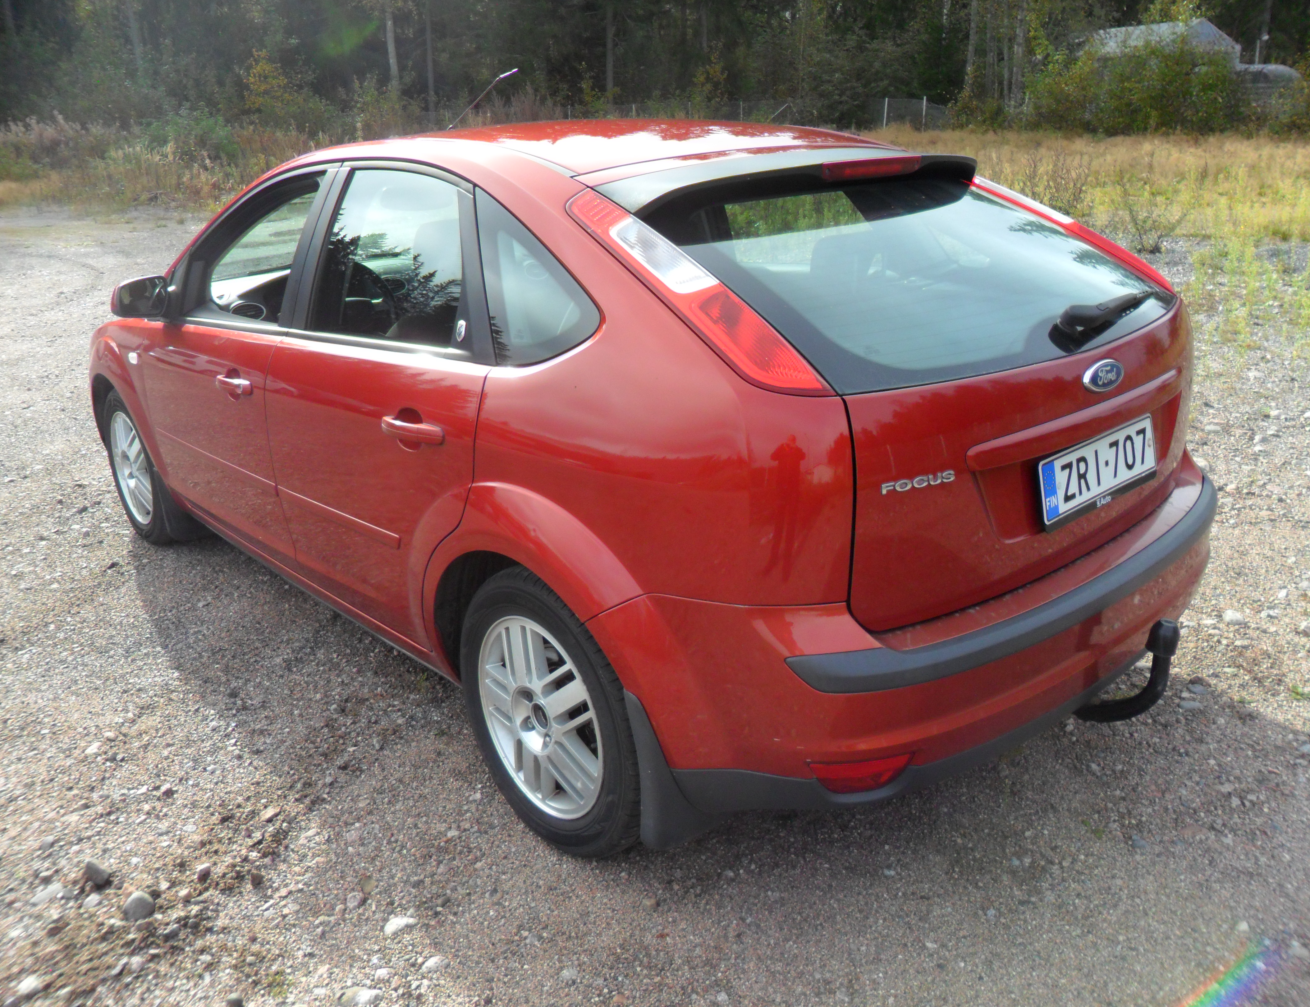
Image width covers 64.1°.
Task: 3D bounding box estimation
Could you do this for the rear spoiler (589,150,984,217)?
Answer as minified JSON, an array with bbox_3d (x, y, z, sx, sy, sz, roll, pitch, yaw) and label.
[{"bbox_3d":[0.395,-0.722,2.301,1.180,0.108,0.225,-18,24,-39],"label":"rear spoiler"}]

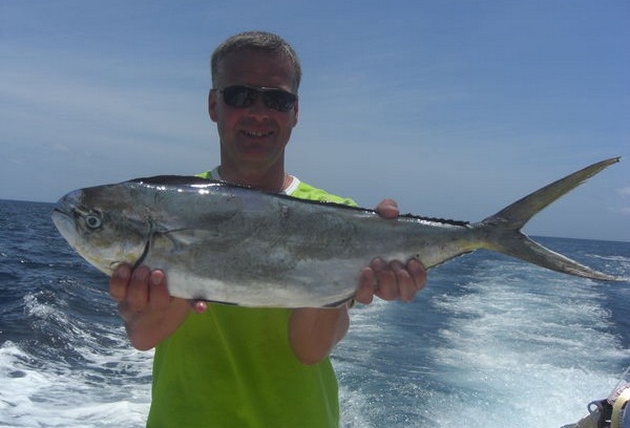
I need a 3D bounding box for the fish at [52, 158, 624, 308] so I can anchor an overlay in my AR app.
[{"bbox_3d":[0.040,0.023,0.830,0.685,0.175,0.090,1,2,-4],"label":"fish"}]

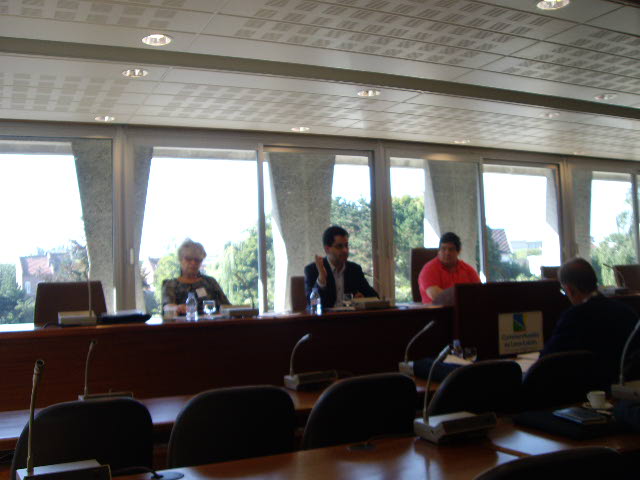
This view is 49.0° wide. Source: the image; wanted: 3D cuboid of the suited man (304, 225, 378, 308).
[{"bbox_3d":[0.206,0.571,5.092,0.580,1.350,0.750,-1,-2,-22],"label":"suited man"}]

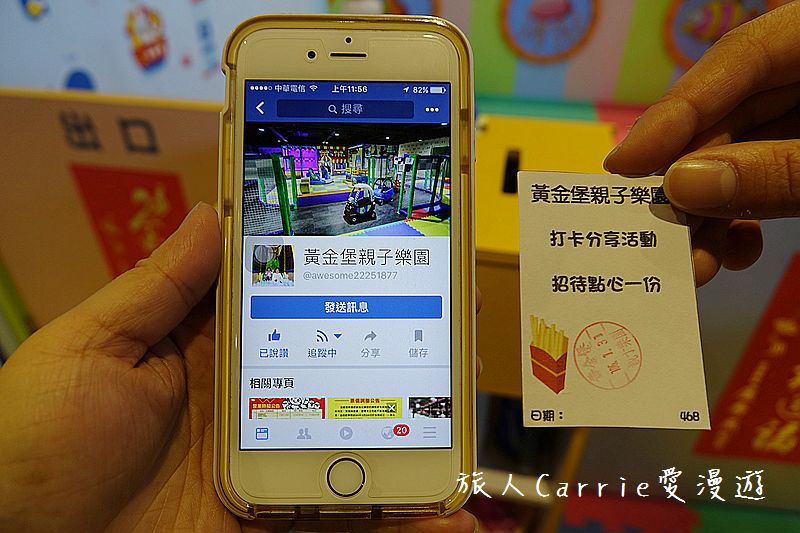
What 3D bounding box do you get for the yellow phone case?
[{"bbox_3d":[-0.015,-0.001,0.155,0.073,0.143,0.011,0,-2,-1],"label":"yellow phone case"}]

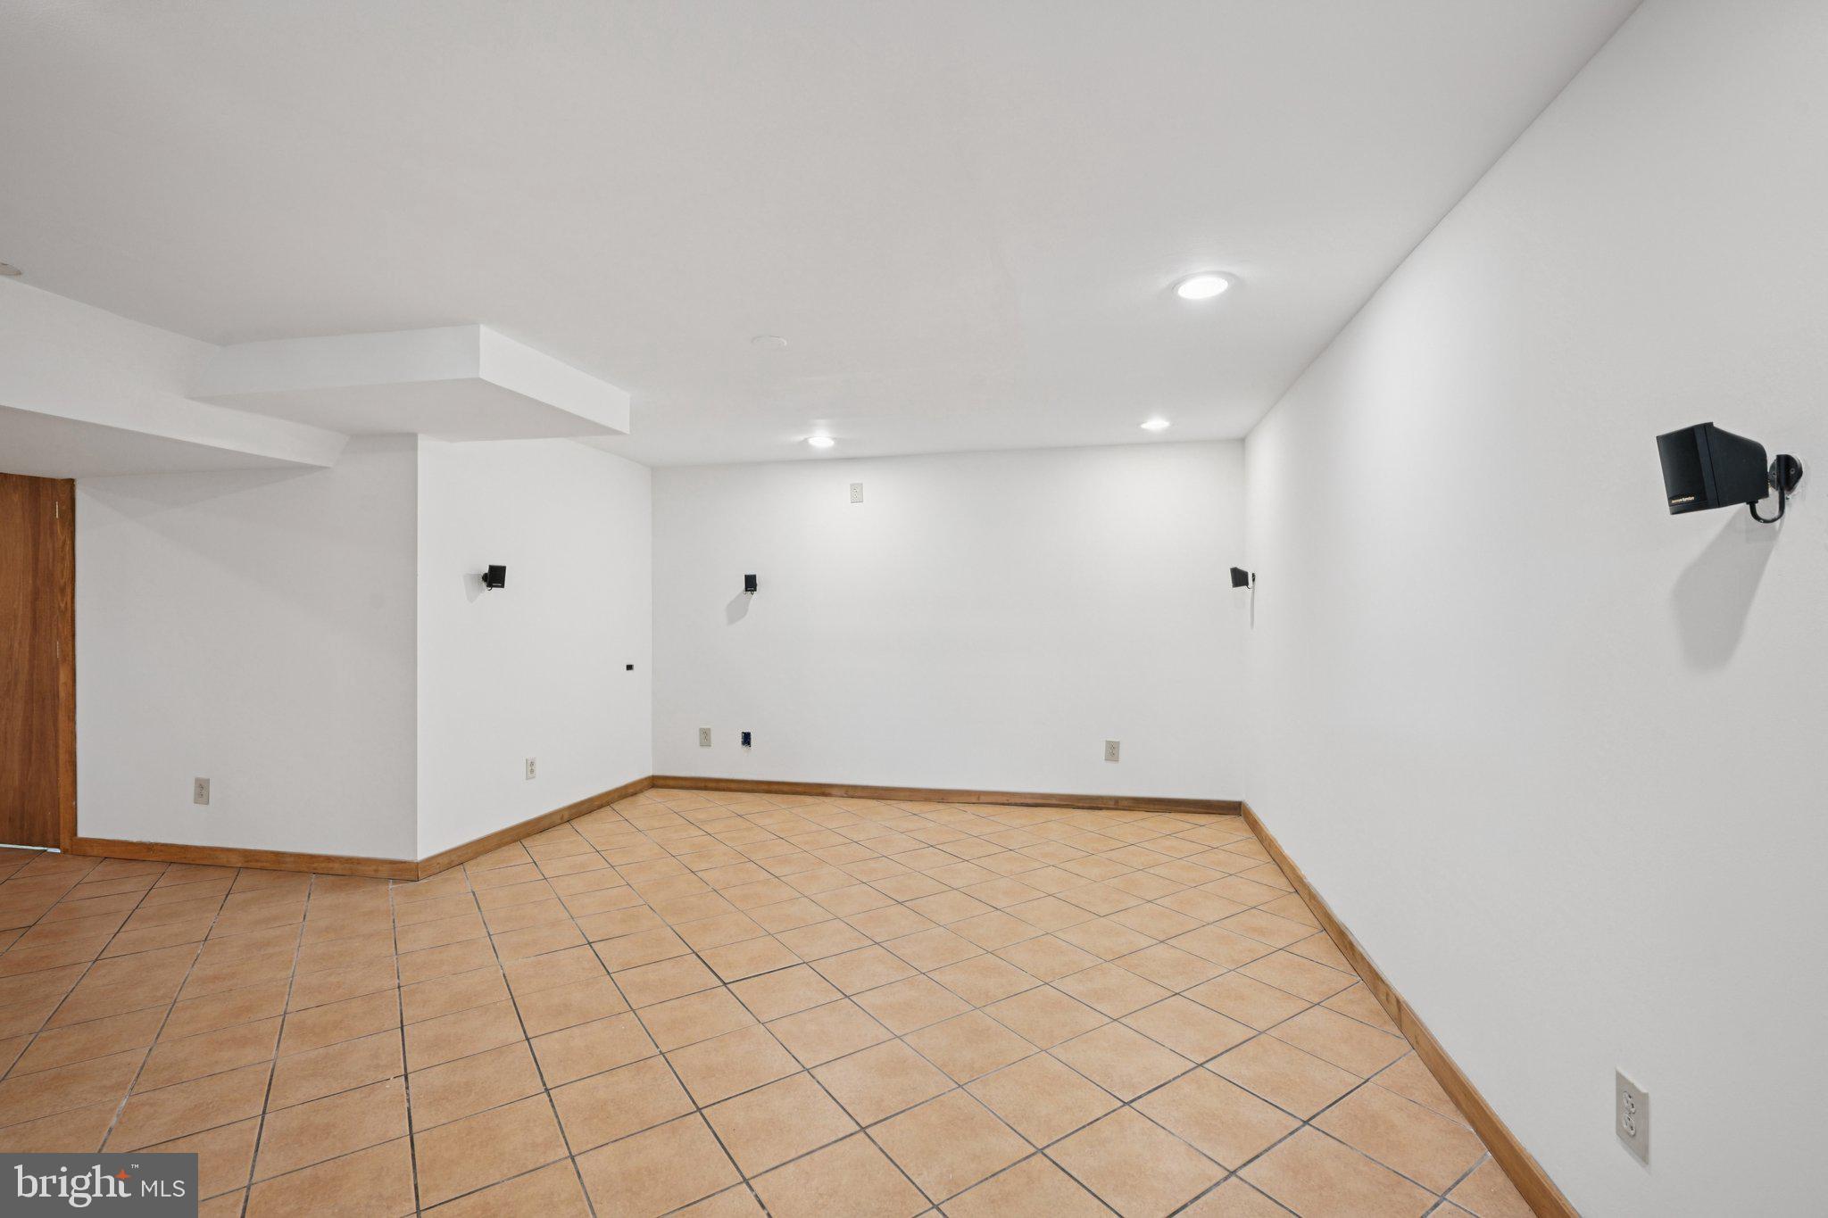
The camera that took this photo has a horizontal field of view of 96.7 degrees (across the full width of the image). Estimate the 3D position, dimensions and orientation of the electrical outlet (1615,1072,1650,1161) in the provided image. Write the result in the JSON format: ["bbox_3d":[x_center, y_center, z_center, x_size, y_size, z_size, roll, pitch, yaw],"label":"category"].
[{"bbox_3d":[1.272,0.897,1.439,0.007,0.123,0.079,0,0,12],"label":"electrical outlet"}]

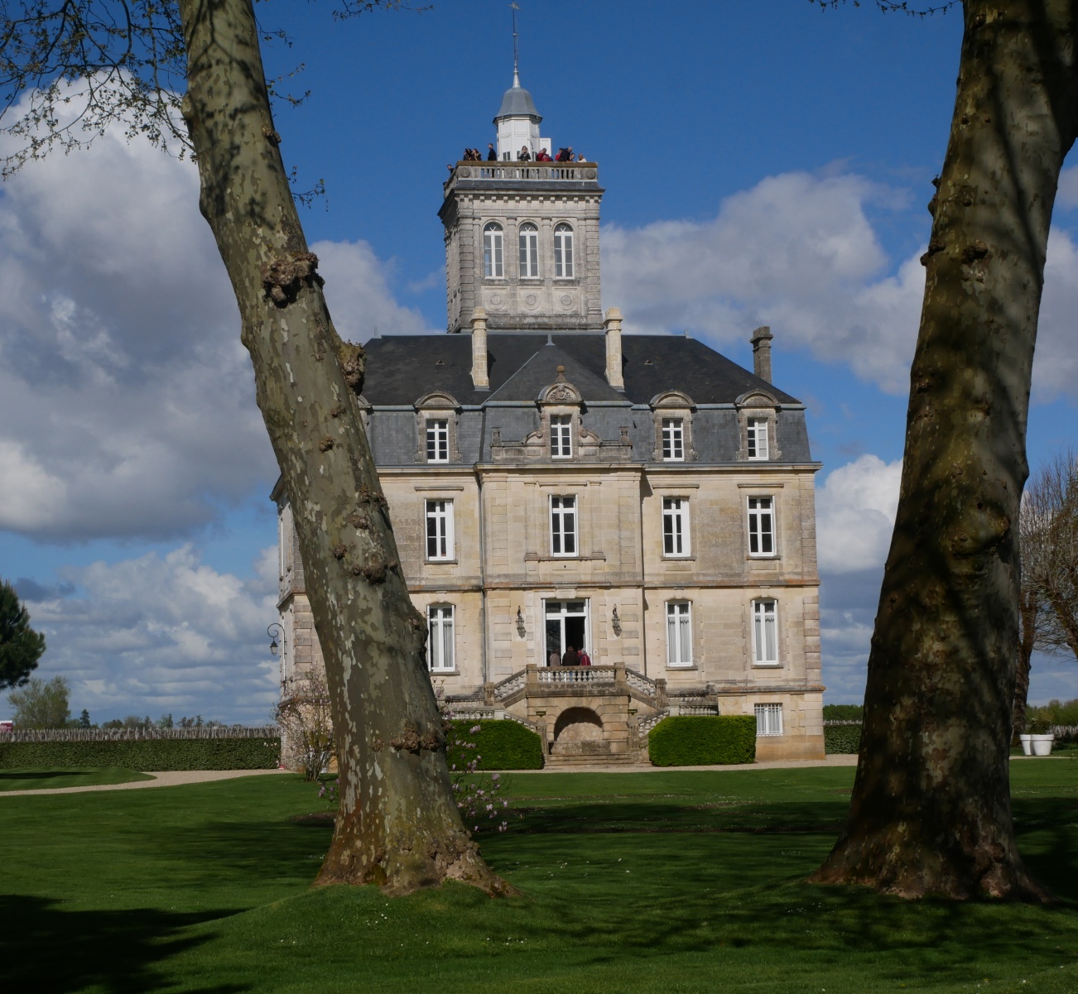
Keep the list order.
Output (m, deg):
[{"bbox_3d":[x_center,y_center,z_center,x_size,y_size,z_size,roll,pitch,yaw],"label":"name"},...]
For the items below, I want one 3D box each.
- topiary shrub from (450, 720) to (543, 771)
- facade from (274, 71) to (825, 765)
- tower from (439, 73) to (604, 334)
[{"bbox_3d":[-2.085,9.672,89.765,4.200,1.970,2.100,-1,-5,-9],"label":"topiary shrub"},{"bbox_3d":[-0.233,-4.207,102.252,22.950,31.900,17.500,-1,-5,-9],"label":"facade"},{"bbox_3d":[-0.922,-13.282,106.621,6.900,13.000,6.600,-1,-5,-9],"label":"tower"}]

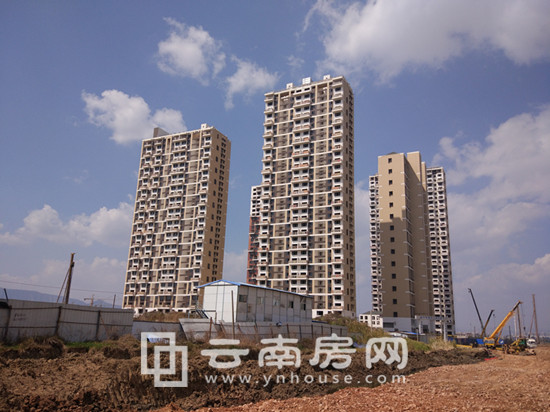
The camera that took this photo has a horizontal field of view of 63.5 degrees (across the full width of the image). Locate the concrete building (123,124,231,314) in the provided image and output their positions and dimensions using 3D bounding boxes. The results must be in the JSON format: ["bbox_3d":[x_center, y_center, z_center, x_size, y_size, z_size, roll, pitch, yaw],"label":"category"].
[{"bbox_3d":[-50.388,9.852,232.289,47.500,99.000,17.500,-6,-17,27],"label":"concrete building"}]

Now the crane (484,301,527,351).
[{"bbox_3d":[49.294,25.632,94.953,8.500,10.519,6.500,16,-20,-42],"label":"crane"}]

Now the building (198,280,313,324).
[{"bbox_3d":[-1.570,13.603,56.616,5.650,6.250,18.545,-7,-17,30],"label":"building"}]

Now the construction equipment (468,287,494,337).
[{"bbox_3d":[63.807,33.392,137.377,7.600,15.606,4.000,-5,-17,24],"label":"construction equipment"}]

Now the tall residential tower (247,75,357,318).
[{"bbox_3d":[13.637,-2.792,188.824,37.800,105.500,15.000,-6,-17,27],"label":"tall residential tower"}]

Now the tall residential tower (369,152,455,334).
[{"bbox_3d":[70.839,19.473,230.557,37.000,90.400,23.000,-6,-17,27],"label":"tall residential tower"}]

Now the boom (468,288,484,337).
[{"bbox_3d":[62.875,33.328,137.816,1.000,15.330,1.000,-19,-22,19],"label":"boom"}]

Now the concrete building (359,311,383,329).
[{"bbox_3d":[55.295,65.243,250.856,15.000,11.478,11.000,-6,-17,27],"label":"concrete building"}]

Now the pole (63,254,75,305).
[{"bbox_3d":[-21.300,8.880,45.548,0.450,8.171,0.450,9,-16,-23],"label":"pole"}]

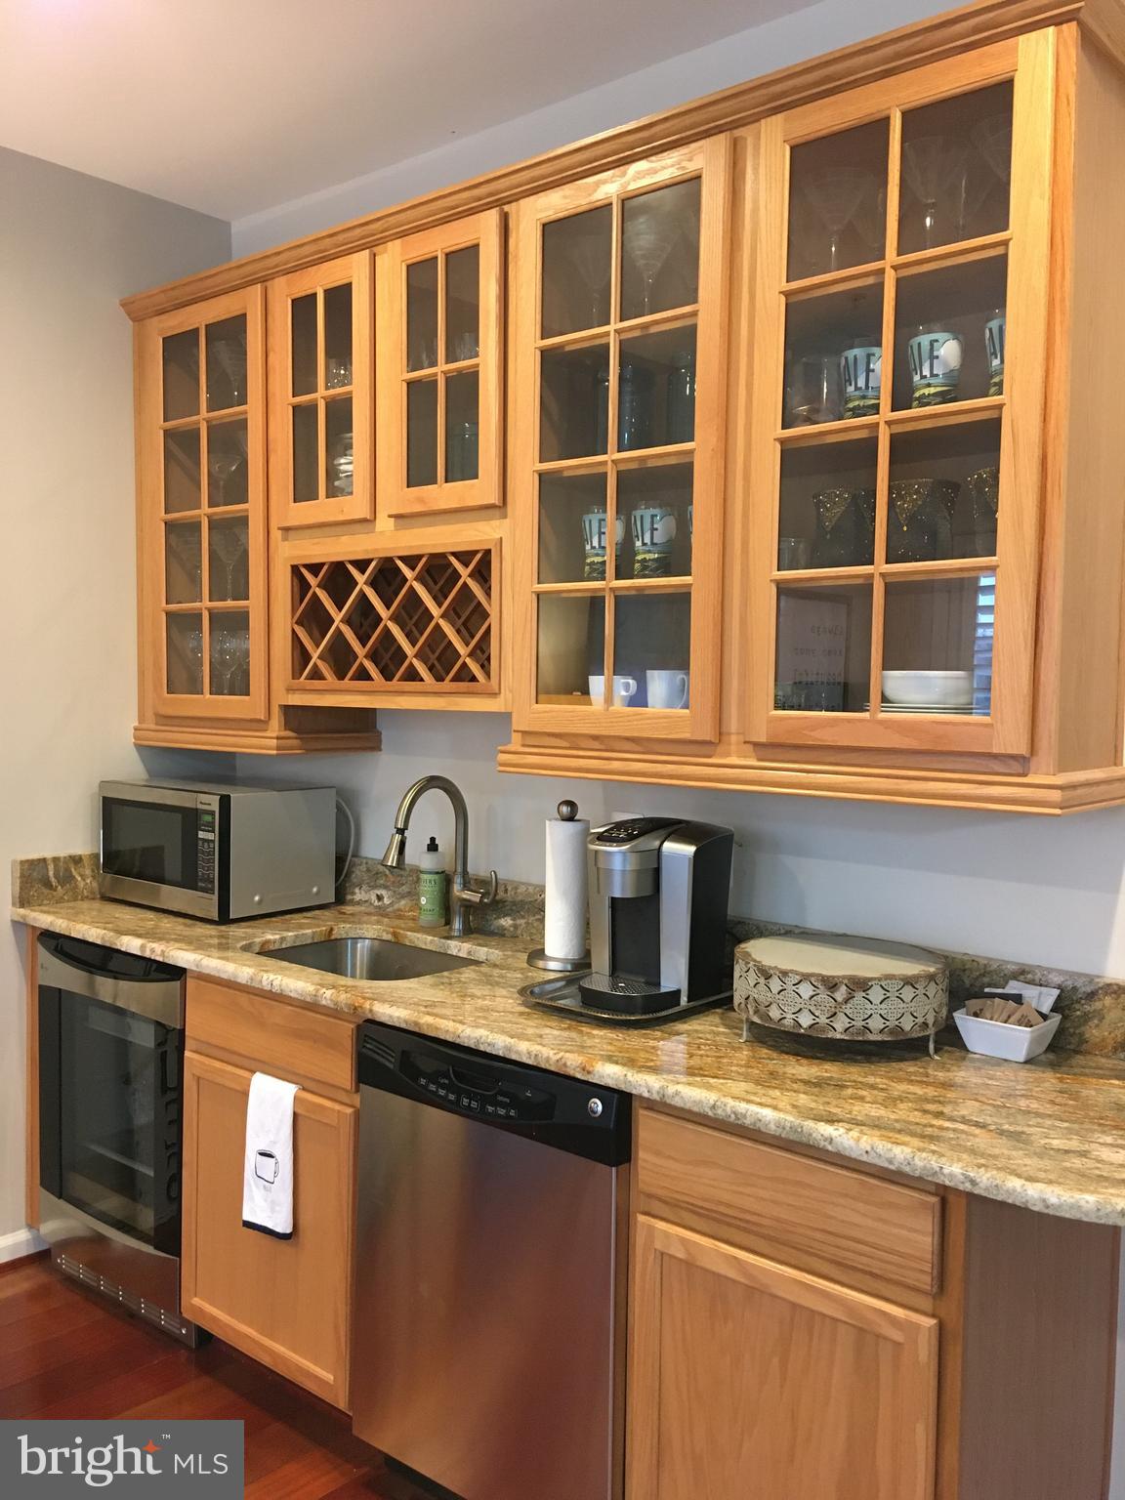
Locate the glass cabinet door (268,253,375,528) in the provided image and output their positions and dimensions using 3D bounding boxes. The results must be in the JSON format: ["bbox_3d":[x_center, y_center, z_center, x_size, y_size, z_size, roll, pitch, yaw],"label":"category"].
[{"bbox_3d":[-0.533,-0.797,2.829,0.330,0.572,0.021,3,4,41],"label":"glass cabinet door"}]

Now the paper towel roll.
[{"bbox_3d":[0.008,0.285,2.594,0.091,0.278,0.091,1,3,0],"label":"paper towel roll"}]

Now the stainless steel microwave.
[{"bbox_3d":[-0.881,0.241,3.227,0.512,0.305,0.360,3,4,39],"label":"stainless steel microwave"}]

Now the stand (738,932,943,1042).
[{"bbox_3d":[0.462,0.408,2.095,0.348,0.138,0.348,1,3,0],"label":"stand"}]

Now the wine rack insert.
[{"bbox_3d":[-0.284,-0.286,2.823,0.678,0.312,0.310,3,4,40],"label":"wine rack insert"}]

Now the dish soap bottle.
[{"bbox_3d":[-0.309,0.311,3.006,0.064,0.212,0.062,1,3,0],"label":"dish soap bottle"}]

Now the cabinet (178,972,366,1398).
[{"bbox_3d":[-0.405,0.861,2.776,0.615,0.792,0.622,3,4,40],"label":"cabinet"}]

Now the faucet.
[{"bbox_3d":[-0.267,0.244,2.768,0.142,0.373,0.270,3,4,40],"label":"faucet"}]

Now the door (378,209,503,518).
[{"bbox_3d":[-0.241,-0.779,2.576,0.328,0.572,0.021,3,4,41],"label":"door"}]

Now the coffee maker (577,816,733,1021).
[{"bbox_3d":[0.153,0.287,2.329,0.240,0.334,0.298,3,4,40],"label":"coffee maker"}]

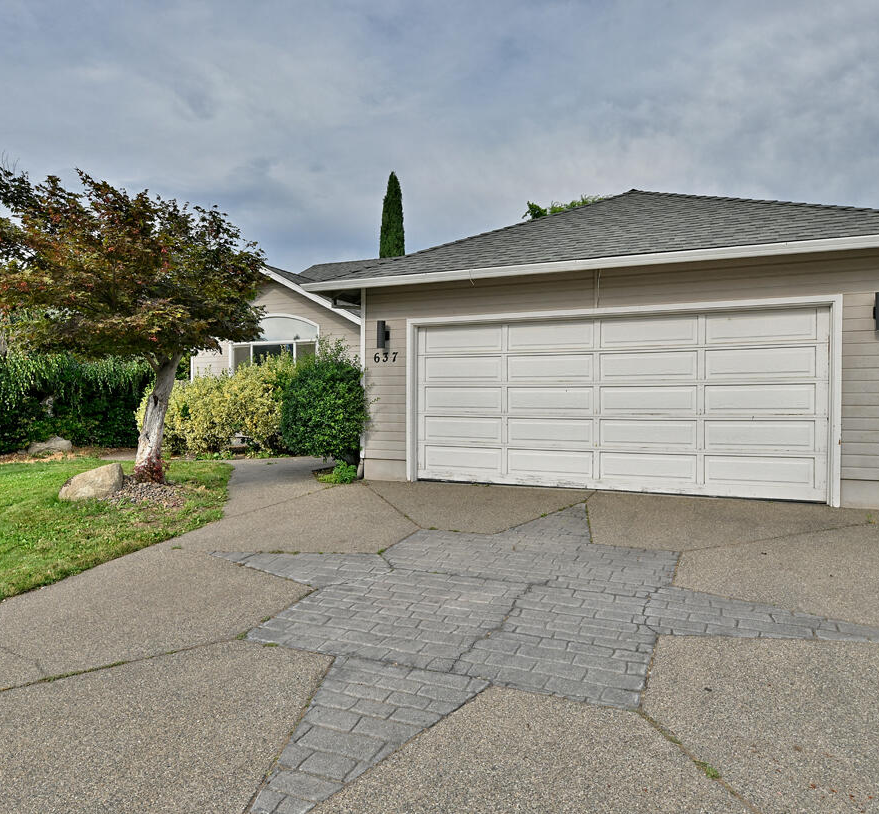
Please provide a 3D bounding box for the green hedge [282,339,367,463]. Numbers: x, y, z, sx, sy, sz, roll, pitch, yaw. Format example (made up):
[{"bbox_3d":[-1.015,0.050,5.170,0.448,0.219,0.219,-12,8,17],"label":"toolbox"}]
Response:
[{"bbox_3d":[-1.750,-0.040,9.850,1.300,1.980,1.350,0,1,0],"label":"green hedge"}]

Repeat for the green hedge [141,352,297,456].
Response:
[{"bbox_3d":[-4.400,-0.070,13.100,3.100,2.000,1.500,0,1,12],"label":"green hedge"}]

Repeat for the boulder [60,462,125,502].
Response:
[{"bbox_3d":[-3.920,0.840,7.270,0.680,0.430,0.500,-1,1,-24],"label":"boulder"}]

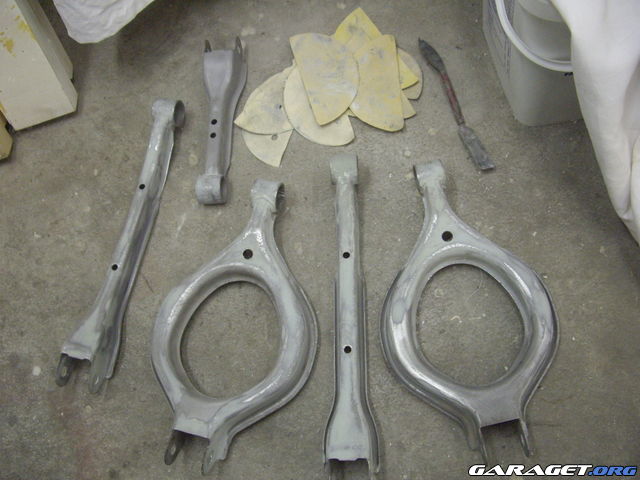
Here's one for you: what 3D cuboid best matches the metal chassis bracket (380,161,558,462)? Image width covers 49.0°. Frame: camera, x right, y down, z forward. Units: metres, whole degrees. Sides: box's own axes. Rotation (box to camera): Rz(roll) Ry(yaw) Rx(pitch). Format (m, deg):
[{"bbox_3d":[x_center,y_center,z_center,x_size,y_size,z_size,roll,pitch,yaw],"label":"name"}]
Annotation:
[{"bbox_3d":[0.157,0.067,0.781,0.188,0.046,0.351,-14,66,4],"label":"metal chassis bracket"}]

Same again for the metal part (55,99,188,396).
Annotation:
[{"bbox_3d":[-0.244,-0.006,0.886,0.054,0.042,0.392,8,69,13],"label":"metal part"}]

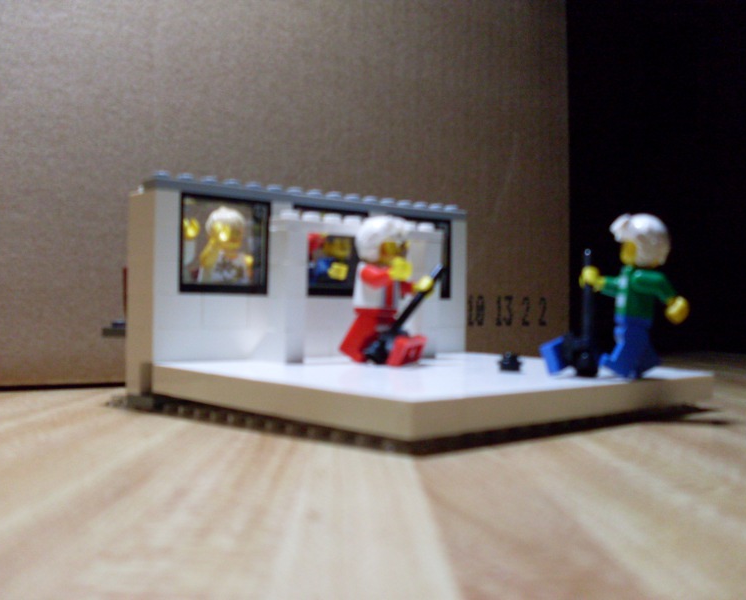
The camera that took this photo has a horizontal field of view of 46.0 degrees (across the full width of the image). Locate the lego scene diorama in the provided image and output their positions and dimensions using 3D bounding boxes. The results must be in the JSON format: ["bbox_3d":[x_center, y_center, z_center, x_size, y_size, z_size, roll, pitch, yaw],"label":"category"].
[{"bbox_3d":[0.011,-0.001,0.253,0.118,0.067,0.125,1,0,-41],"label":"lego scene diorama"}]

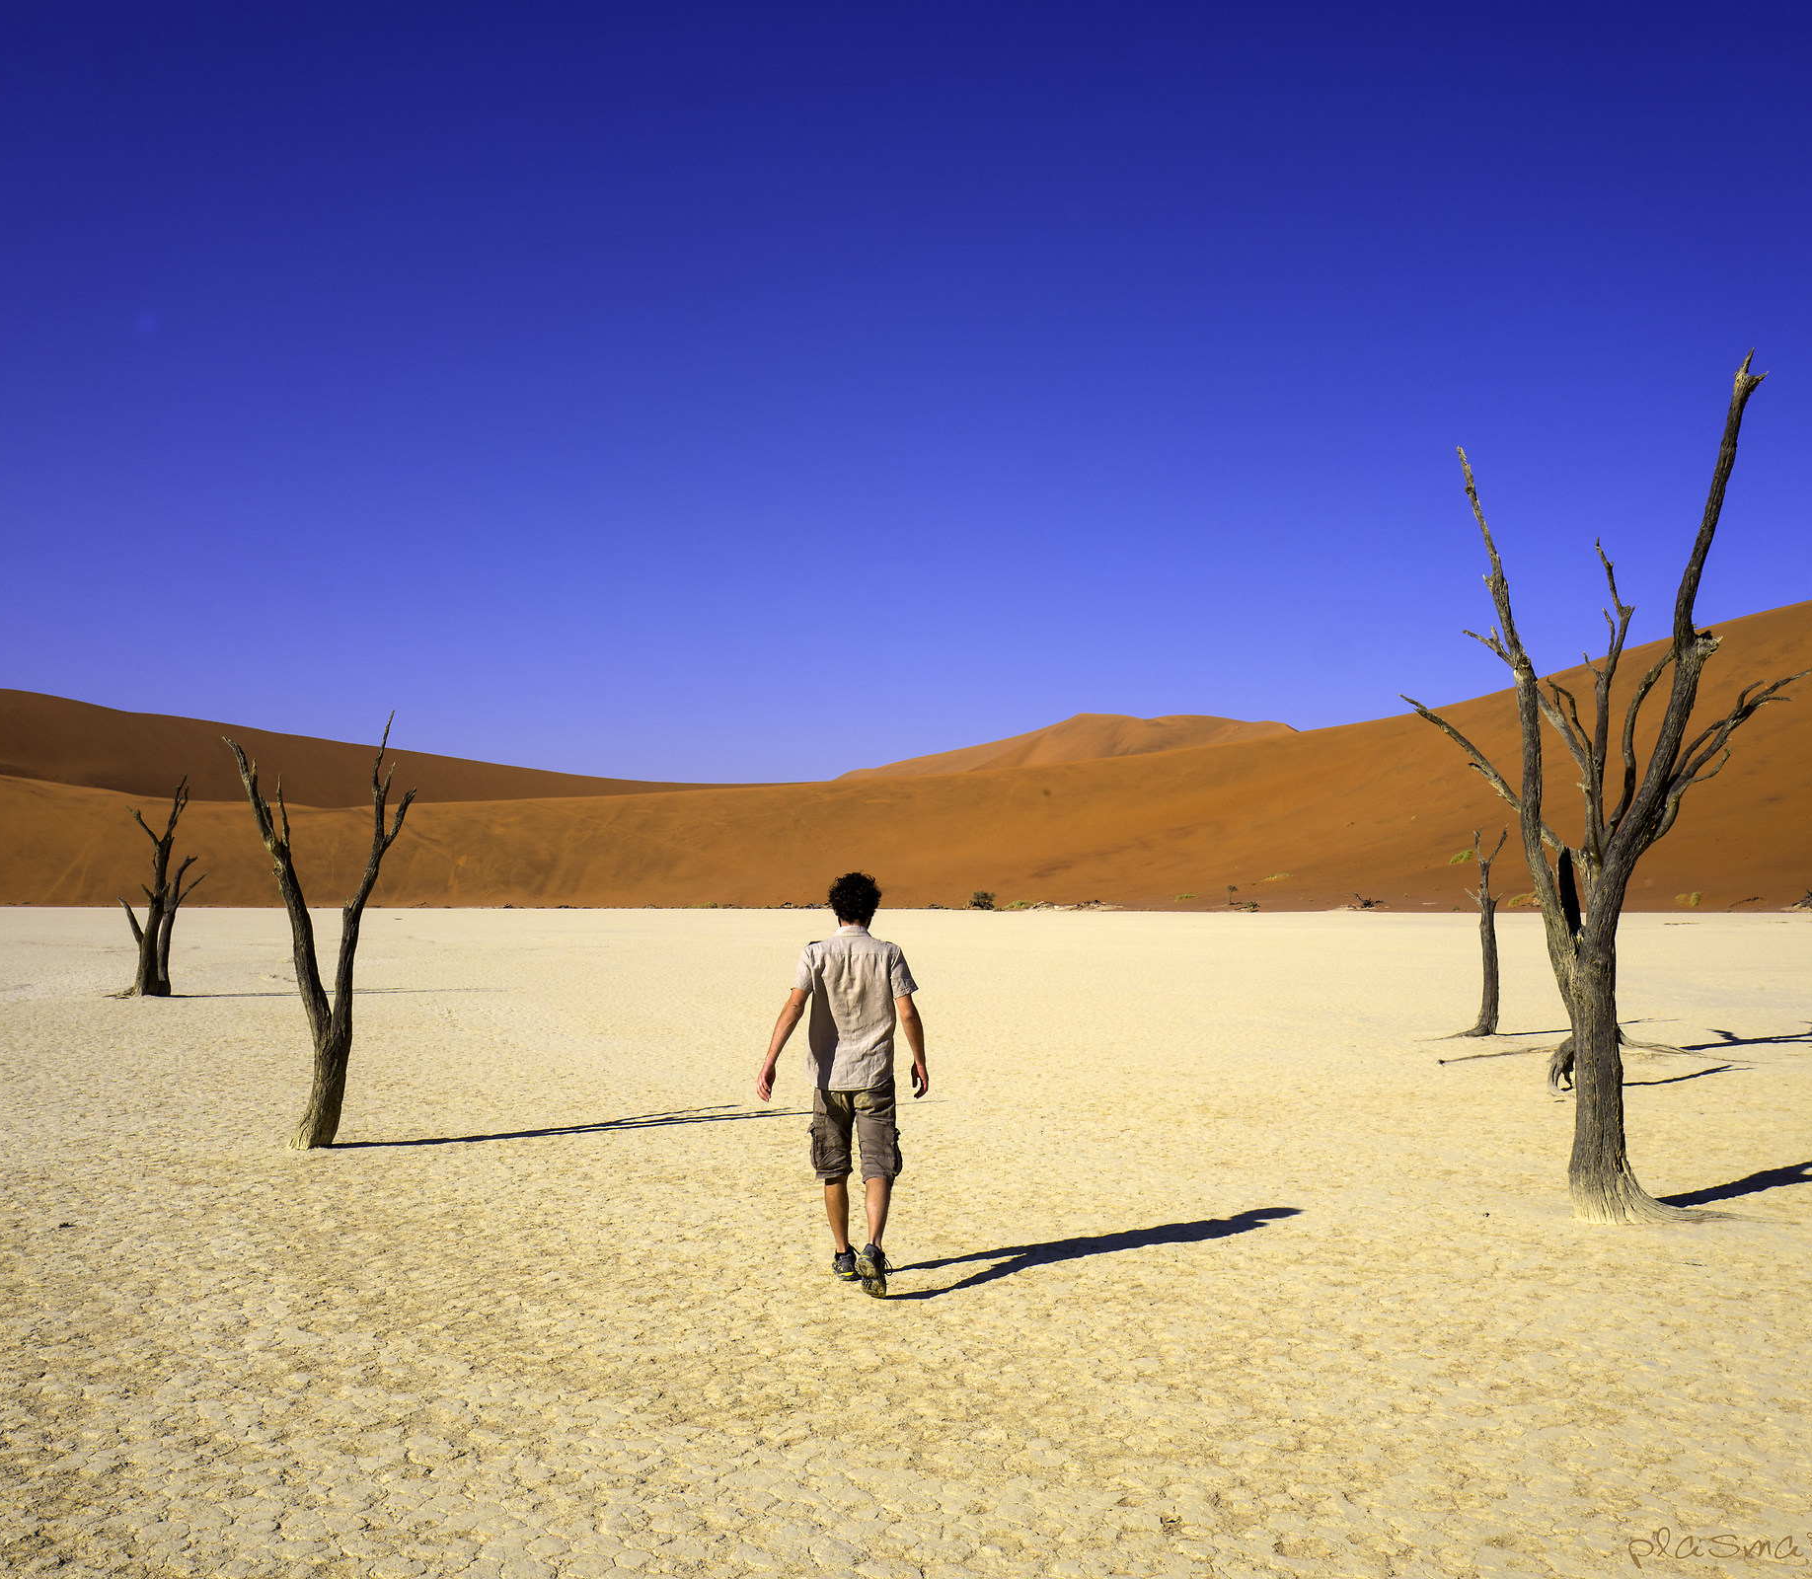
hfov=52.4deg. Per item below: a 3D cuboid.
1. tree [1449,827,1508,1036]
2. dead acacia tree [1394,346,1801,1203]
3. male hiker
[{"bbox_3d":[6.970,1.706,22.339,0.720,2.500,0.620,0,-3,0],"label":"tree"},{"bbox_3d":[3.500,0.061,9.362,2.050,4.300,1.750,0,-3,0],"label":"dead acacia tree"},{"bbox_3d":[-0.275,1.240,7.812,0.730,1.770,0.620,0,-3,-2],"label":"male hiker"}]

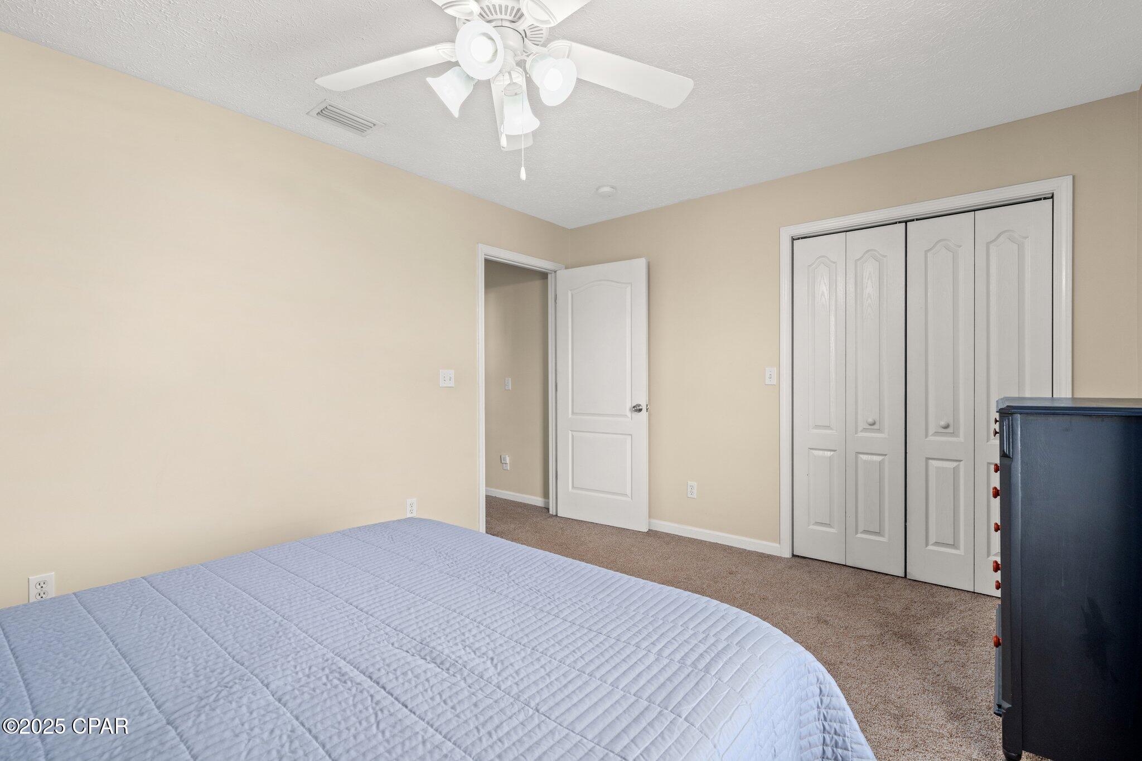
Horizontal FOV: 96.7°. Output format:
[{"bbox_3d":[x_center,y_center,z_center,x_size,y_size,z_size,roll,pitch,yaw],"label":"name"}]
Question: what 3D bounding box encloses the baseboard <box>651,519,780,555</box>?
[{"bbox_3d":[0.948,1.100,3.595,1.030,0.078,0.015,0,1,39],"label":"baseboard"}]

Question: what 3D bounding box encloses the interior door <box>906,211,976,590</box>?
[{"bbox_3d":[2.026,0.118,2.785,0.296,2.009,0.036,0,1,39],"label":"interior door"}]

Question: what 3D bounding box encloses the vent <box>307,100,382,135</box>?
[{"bbox_3d":[-1.089,-1.259,2.466,0.200,0.015,0.298,0,1,39],"label":"vent"}]

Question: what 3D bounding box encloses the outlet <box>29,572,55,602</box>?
[{"bbox_3d":[-1.979,0.786,1.899,0.008,0.114,0.070,0,1,39],"label":"outlet"}]

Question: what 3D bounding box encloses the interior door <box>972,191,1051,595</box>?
[{"bbox_3d":[2.257,0.119,2.599,0.295,2.009,0.036,0,1,39],"label":"interior door"}]

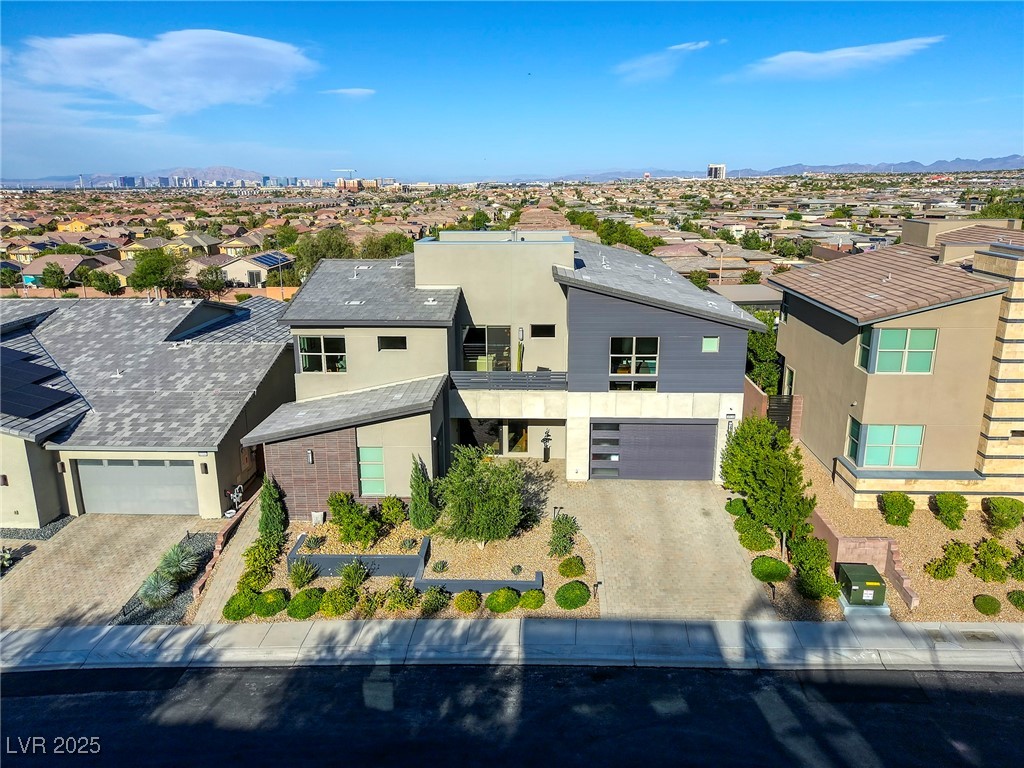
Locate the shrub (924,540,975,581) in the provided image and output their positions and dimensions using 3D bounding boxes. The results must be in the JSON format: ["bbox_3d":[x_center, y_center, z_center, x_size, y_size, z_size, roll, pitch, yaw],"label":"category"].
[{"bbox_3d":[12.825,5.185,22.576,1.300,1.000,1.300,0,15,3],"label":"shrub"}]

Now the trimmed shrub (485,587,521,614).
[{"bbox_3d":[-0.258,6.210,22.076,1.005,0.585,1.005,0,15,2],"label":"trimmed shrub"}]

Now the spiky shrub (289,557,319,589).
[{"bbox_3d":[-6.150,5.613,22.859,0.832,0.942,0.832,0,15,0],"label":"spiky shrub"}]

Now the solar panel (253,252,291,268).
[{"bbox_3d":[-34.332,-17.850,110.341,3.100,0.120,9.400,22,15,-3],"label":"solar panel"}]

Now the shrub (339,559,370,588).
[{"bbox_3d":[-4.686,5.653,22.893,0.933,0.846,0.933,0,15,0],"label":"shrub"}]

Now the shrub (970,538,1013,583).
[{"bbox_3d":[13.964,5.193,22.426,1.100,1.080,1.200,0,15,3],"label":"shrub"}]

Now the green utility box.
[{"bbox_3d":[10.048,5.772,22.102,0.921,0.687,1.061,1,15,6],"label":"green utility box"}]

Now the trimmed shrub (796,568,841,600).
[{"bbox_3d":[8.912,5.828,22.378,1.195,0.784,1.195,0,15,2],"label":"trimmed shrub"}]

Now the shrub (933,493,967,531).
[{"bbox_3d":[13.760,3.994,24.060,0.862,1.237,0.862,0,15,0],"label":"shrub"}]

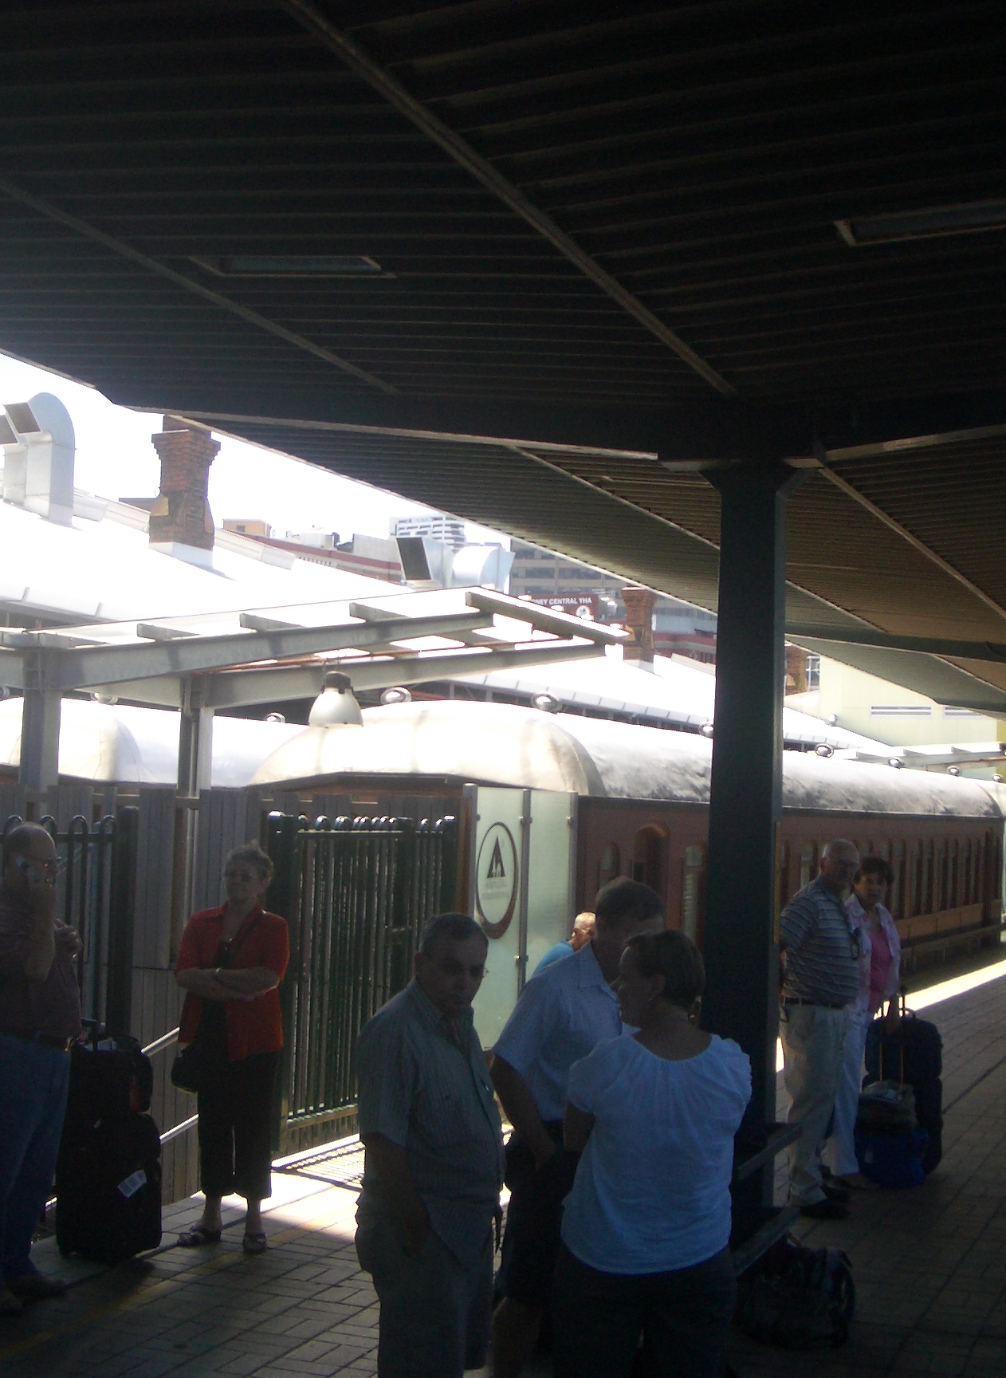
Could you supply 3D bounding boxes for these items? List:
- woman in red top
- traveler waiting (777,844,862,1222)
[{"bbox_3d":[-1.117,1.468,7.630,0.460,1.640,0.350,1,-4,3],"label":"woman in red top"},{"bbox_3d":[1.510,1.569,8.744,0.370,1.721,0.500,0,-4,23],"label":"traveler waiting"}]

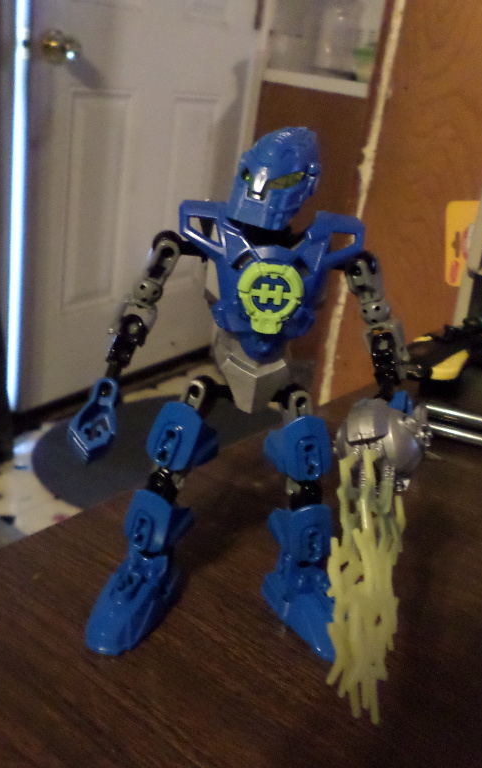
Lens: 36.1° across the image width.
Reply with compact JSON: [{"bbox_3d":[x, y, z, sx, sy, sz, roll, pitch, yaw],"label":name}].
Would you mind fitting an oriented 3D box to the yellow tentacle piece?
[{"bbox_3d":[0.039,0.065,0.233,0.025,0.089,0.023,-1,8,4],"label":"yellow tentacle piece"}]

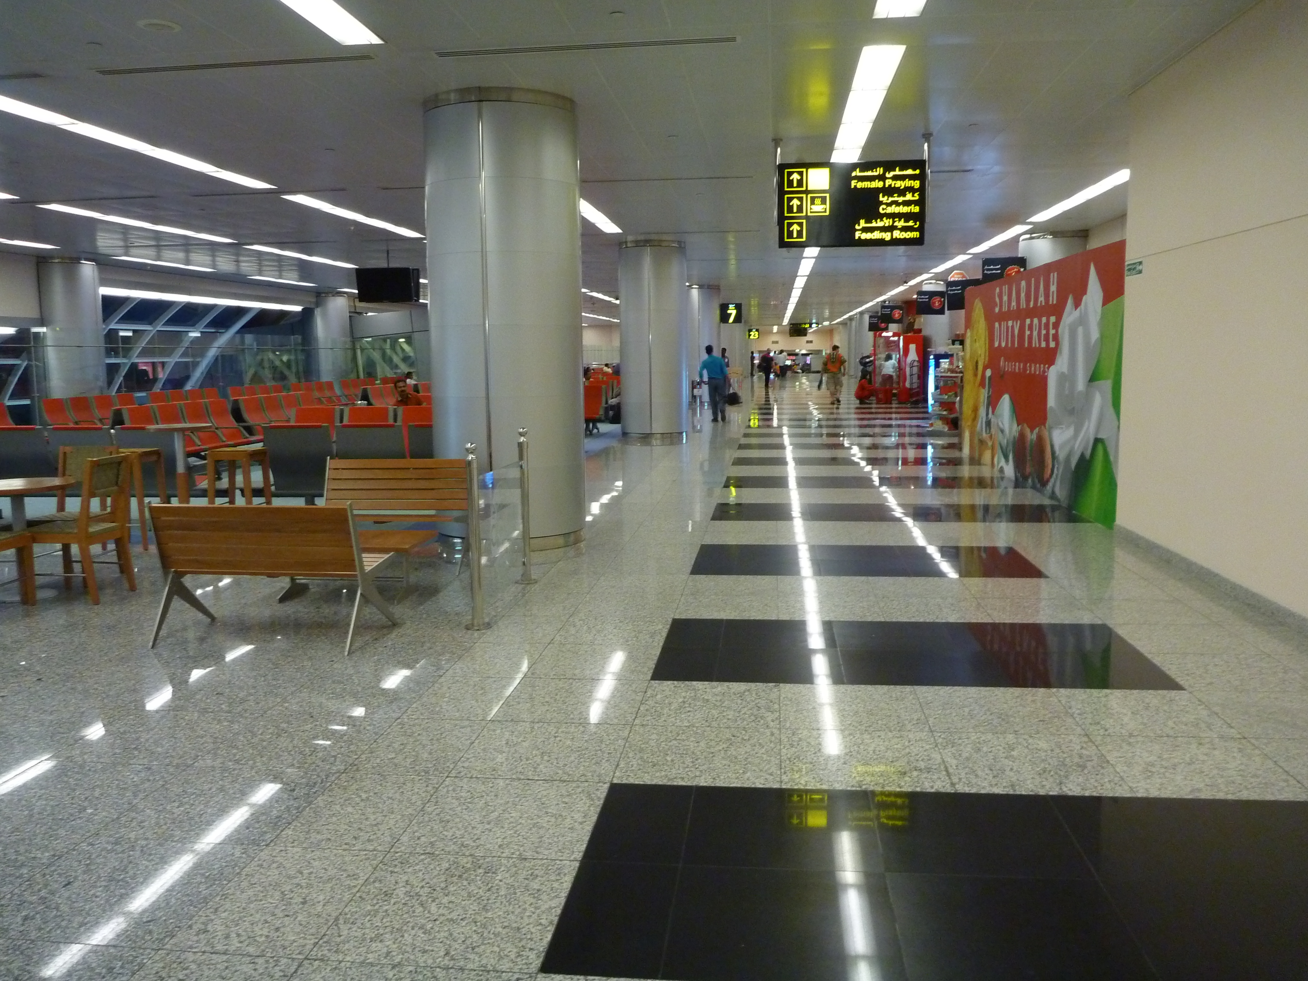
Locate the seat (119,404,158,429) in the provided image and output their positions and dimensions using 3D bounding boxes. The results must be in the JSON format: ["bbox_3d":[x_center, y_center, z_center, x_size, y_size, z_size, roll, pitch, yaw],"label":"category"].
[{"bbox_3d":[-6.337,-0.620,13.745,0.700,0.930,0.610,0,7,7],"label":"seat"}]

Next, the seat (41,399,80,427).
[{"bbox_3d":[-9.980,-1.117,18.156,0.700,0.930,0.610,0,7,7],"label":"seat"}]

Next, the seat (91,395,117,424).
[{"bbox_3d":[-9.012,-1.136,18.007,0.700,0.950,0.630,0,7,7],"label":"seat"}]

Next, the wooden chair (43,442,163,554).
[{"bbox_3d":[-4.129,0.171,7.553,0.500,0.920,0.620,0,7,7],"label":"wooden chair"}]

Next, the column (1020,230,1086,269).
[{"bbox_3d":[7.141,-2.771,18.916,1.240,3.540,1.240,0,7,7],"label":"column"}]

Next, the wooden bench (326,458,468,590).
[{"bbox_3d":[-1.915,0.174,7.724,1.140,0.800,0.750,0,7,7],"label":"wooden bench"}]

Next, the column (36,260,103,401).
[{"bbox_3d":[-11.355,-2.699,20.652,1.020,3.520,1.020,0,7,7],"label":"column"}]

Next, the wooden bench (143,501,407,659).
[{"bbox_3d":[-2.103,0.413,5.879,1.150,0.800,0.750,0,7,7],"label":"wooden bench"}]

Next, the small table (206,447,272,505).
[{"bbox_3d":[-3.416,0.064,8.764,0.420,0.800,0.400,0,7,7],"label":"small table"}]

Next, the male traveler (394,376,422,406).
[{"bbox_3d":[-3.864,-1.107,16.488,0.550,1.150,0.750,0,7,7],"label":"male traveler"}]

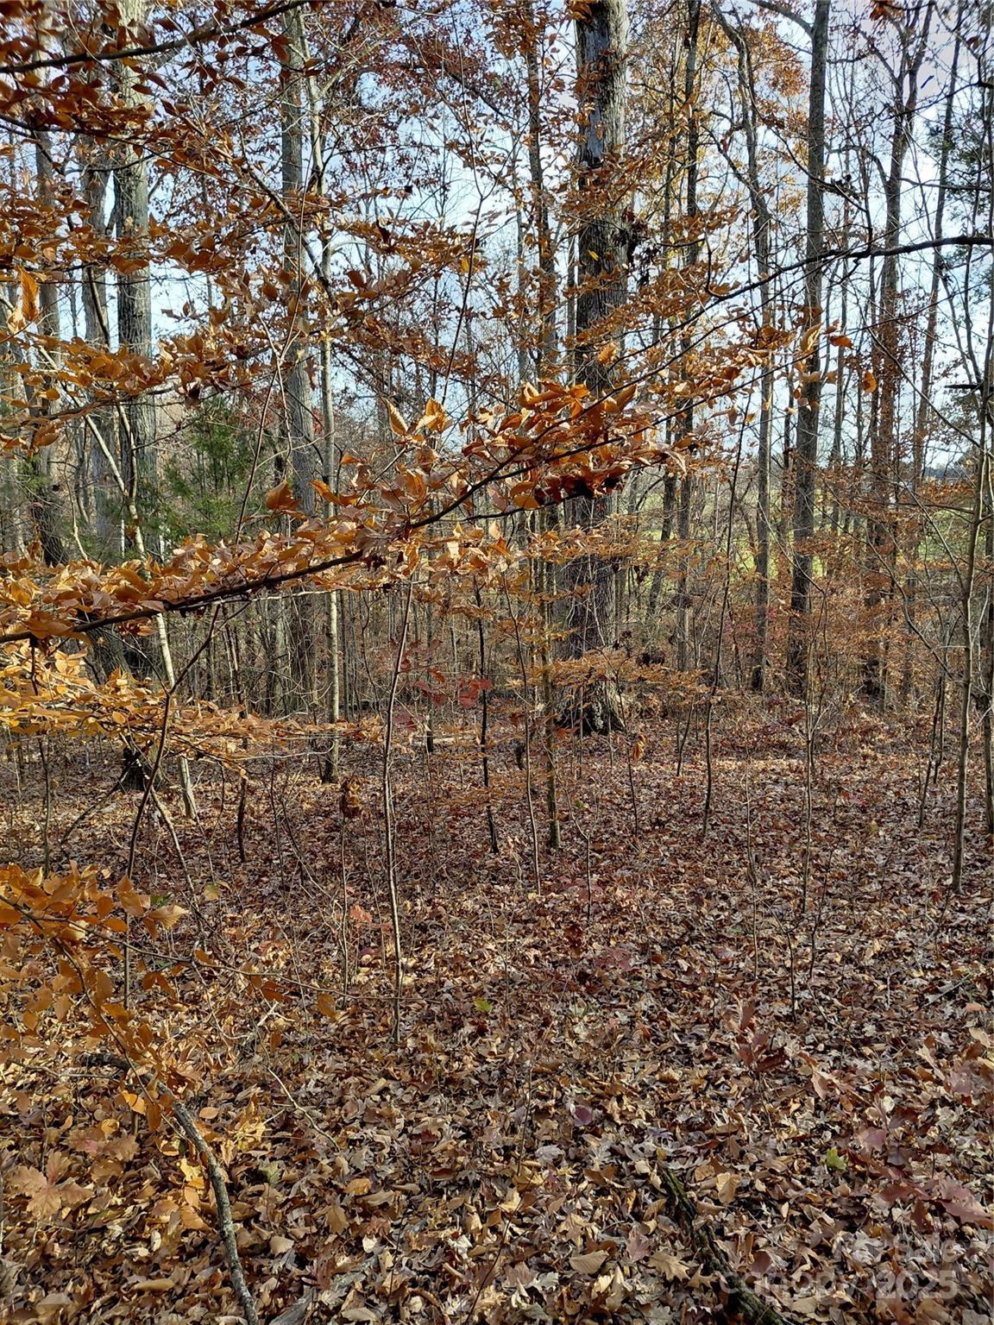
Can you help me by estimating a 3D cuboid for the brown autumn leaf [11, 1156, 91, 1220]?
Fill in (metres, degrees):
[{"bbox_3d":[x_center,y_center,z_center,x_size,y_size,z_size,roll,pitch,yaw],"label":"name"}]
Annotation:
[{"bbox_3d":[-1.071,1.263,2.300,0.175,0.045,0.140,-3,6,-26],"label":"brown autumn leaf"}]

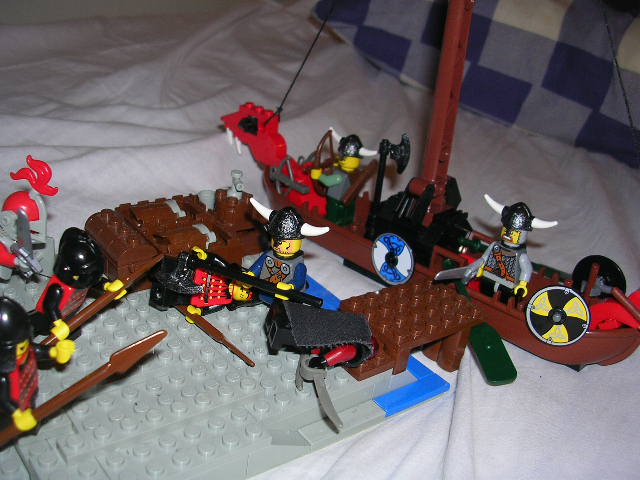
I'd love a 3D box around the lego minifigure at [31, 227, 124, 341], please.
[{"bbox_3d":[-0.081,0.015,0.231,0.020,0.038,0.025,22,27,4],"label":"lego minifigure"}]

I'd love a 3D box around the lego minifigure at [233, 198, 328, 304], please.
[{"bbox_3d":[-0.014,0.011,0.267,0.033,0.046,0.018,20,27,22],"label":"lego minifigure"}]

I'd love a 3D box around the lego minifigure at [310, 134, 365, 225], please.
[{"bbox_3d":[0.012,-0.029,0.358,0.025,0.045,0.024,22,28,25],"label":"lego minifigure"}]

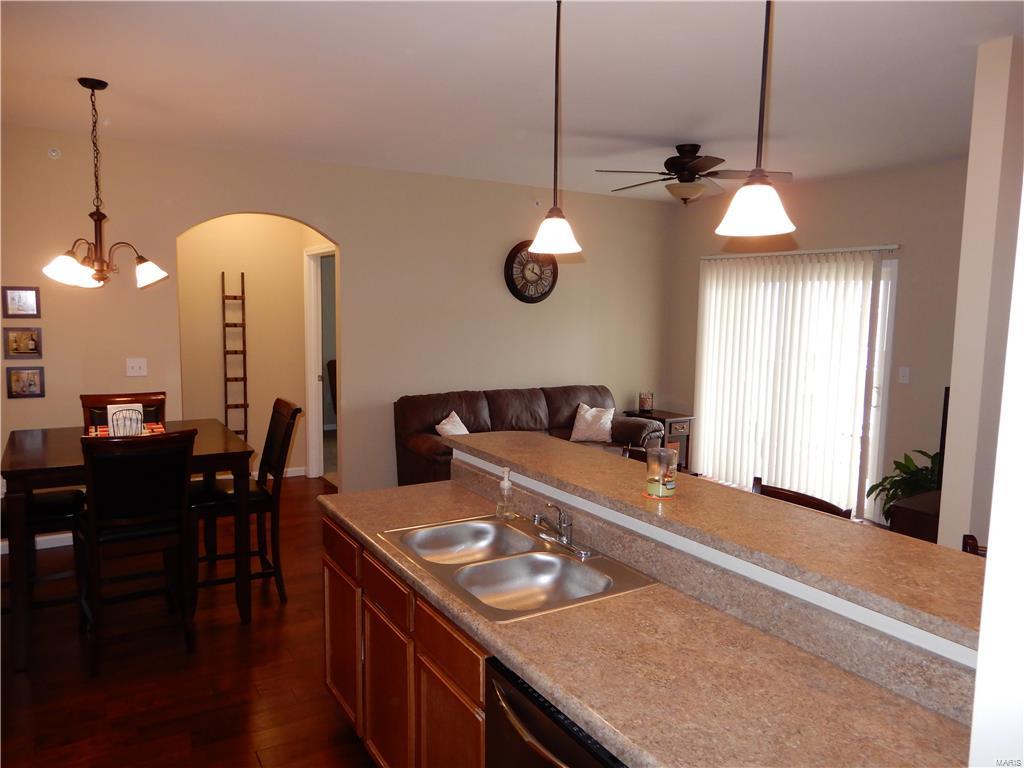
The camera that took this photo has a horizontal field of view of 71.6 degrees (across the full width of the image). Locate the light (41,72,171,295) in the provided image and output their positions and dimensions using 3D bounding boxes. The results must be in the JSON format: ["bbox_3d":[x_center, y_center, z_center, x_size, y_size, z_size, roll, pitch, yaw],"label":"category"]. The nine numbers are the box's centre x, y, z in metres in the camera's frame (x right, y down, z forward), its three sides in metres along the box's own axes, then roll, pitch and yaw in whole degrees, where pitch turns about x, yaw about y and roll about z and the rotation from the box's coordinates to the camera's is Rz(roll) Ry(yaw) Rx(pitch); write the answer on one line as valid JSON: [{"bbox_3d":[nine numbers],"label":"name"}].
[{"bbox_3d":[-2.097,-1.006,3.623,0.580,1.020,0.580,-3,7,-32],"label":"light"}]

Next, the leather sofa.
[{"bbox_3d":[0.222,0.550,6.188,2.280,0.910,0.960,-3,7,-31],"label":"leather sofa"}]

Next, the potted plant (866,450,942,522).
[{"bbox_3d":[2.808,0.724,4.965,0.540,0.550,0.540,-3,7,-31],"label":"potted plant"}]

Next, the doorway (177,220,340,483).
[{"bbox_3d":[-1.928,-0.115,5.493,1.165,2.330,0.120,-3,7,-31],"label":"doorway"}]

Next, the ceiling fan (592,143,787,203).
[{"bbox_3d":[1.174,-1.405,4.797,1.270,0.400,1.270,-3,7,-31],"label":"ceiling fan"}]

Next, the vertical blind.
[{"bbox_3d":[2.329,-0.070,6.188,0.090,2.130,1.950,-3,7,-32],"label":"vertical blind"}]

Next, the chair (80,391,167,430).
[{"bbox_3d":[-2.244,0.638,4.195,0.475,1.085,0.610,-3,7,-32],"label":"chair"}]

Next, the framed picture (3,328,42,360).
[{"bbox_3d":[-3.179,-0.260,4.617,0.205,0.203,0.020,-3,7,-31],"label":"framed picture"}]

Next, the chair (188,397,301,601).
[{"bbox_3d":[-1.536,0.669,3.988,0.610,1.085,0.475,-3,7,-32],"label":"chair"}]

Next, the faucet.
[{"bbox_3d":[0.150,0.464,2.354,0.150,0.140,0.290,-3,7,-31],"label":"faucet"}]

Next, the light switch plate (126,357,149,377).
[{"bbox_3d":[-2.607,-0.114,4.943,0.121,0.121,0.010,-3,7,-32],"label":"light switch plate"}]

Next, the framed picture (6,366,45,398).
[{"bbox_3d":[-3.152,-0.007,4.609,0.200,0.200,0.020,-3,7,-32],"label":"framed picture"}]

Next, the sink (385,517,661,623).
[{"bbox_3d":[-0.011,0.644,2.290,0.565,0.180,0.825,-3,7,-32],"label":"sink"}]

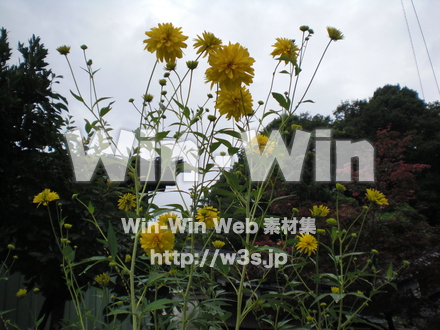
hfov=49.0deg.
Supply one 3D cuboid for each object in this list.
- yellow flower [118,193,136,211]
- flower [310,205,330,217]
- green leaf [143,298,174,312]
[{"bbox_3d":[-0.220,0.087,1.150,0.042,0.042,0.032,0,-16,-9],"label":"yellow flower"},{"bbox_3d":[0.302,0.137,1.450,0.060,0.038,0.058,-7,-18,11],"label":"flower"},{"bbox_3d":[-0.130,0.305,1.050,0.068,0.028,0.012,9,-51,-8],"label":"green leaf"}]

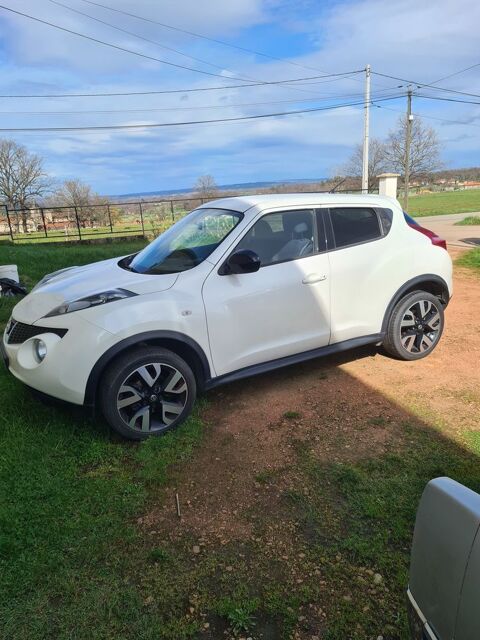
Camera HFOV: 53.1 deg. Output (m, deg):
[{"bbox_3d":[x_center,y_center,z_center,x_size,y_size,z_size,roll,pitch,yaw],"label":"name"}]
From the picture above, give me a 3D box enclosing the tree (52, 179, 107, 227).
[{"bbox_3d":[-17.904,-12.964,53.623,6.024,5.388,5.723,-3,15,0],"label":"tree"}]

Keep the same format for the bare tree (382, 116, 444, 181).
[{"bbox_3d":[21.512,-20.800,59.947,7.482,9.010,7.108,-3,15,0],"label":"bare tree"}]

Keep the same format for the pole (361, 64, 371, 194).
[{"bbox_3d":[6.365,-8.987,24.103,0.300,6.933,0.300,-3,15,0],"label":"pole"}]

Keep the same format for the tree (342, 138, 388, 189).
[{"bbox_3d":[19.296,-23.776,73.908,7.073,7.782,6.719,-3,15,0],"label":"tree"}]

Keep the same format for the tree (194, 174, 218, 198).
[{"bbox_3d":[-8.386,-32.767,120.337,6.008,6.988,5.708,-3,15,0],"label":"tree"}]

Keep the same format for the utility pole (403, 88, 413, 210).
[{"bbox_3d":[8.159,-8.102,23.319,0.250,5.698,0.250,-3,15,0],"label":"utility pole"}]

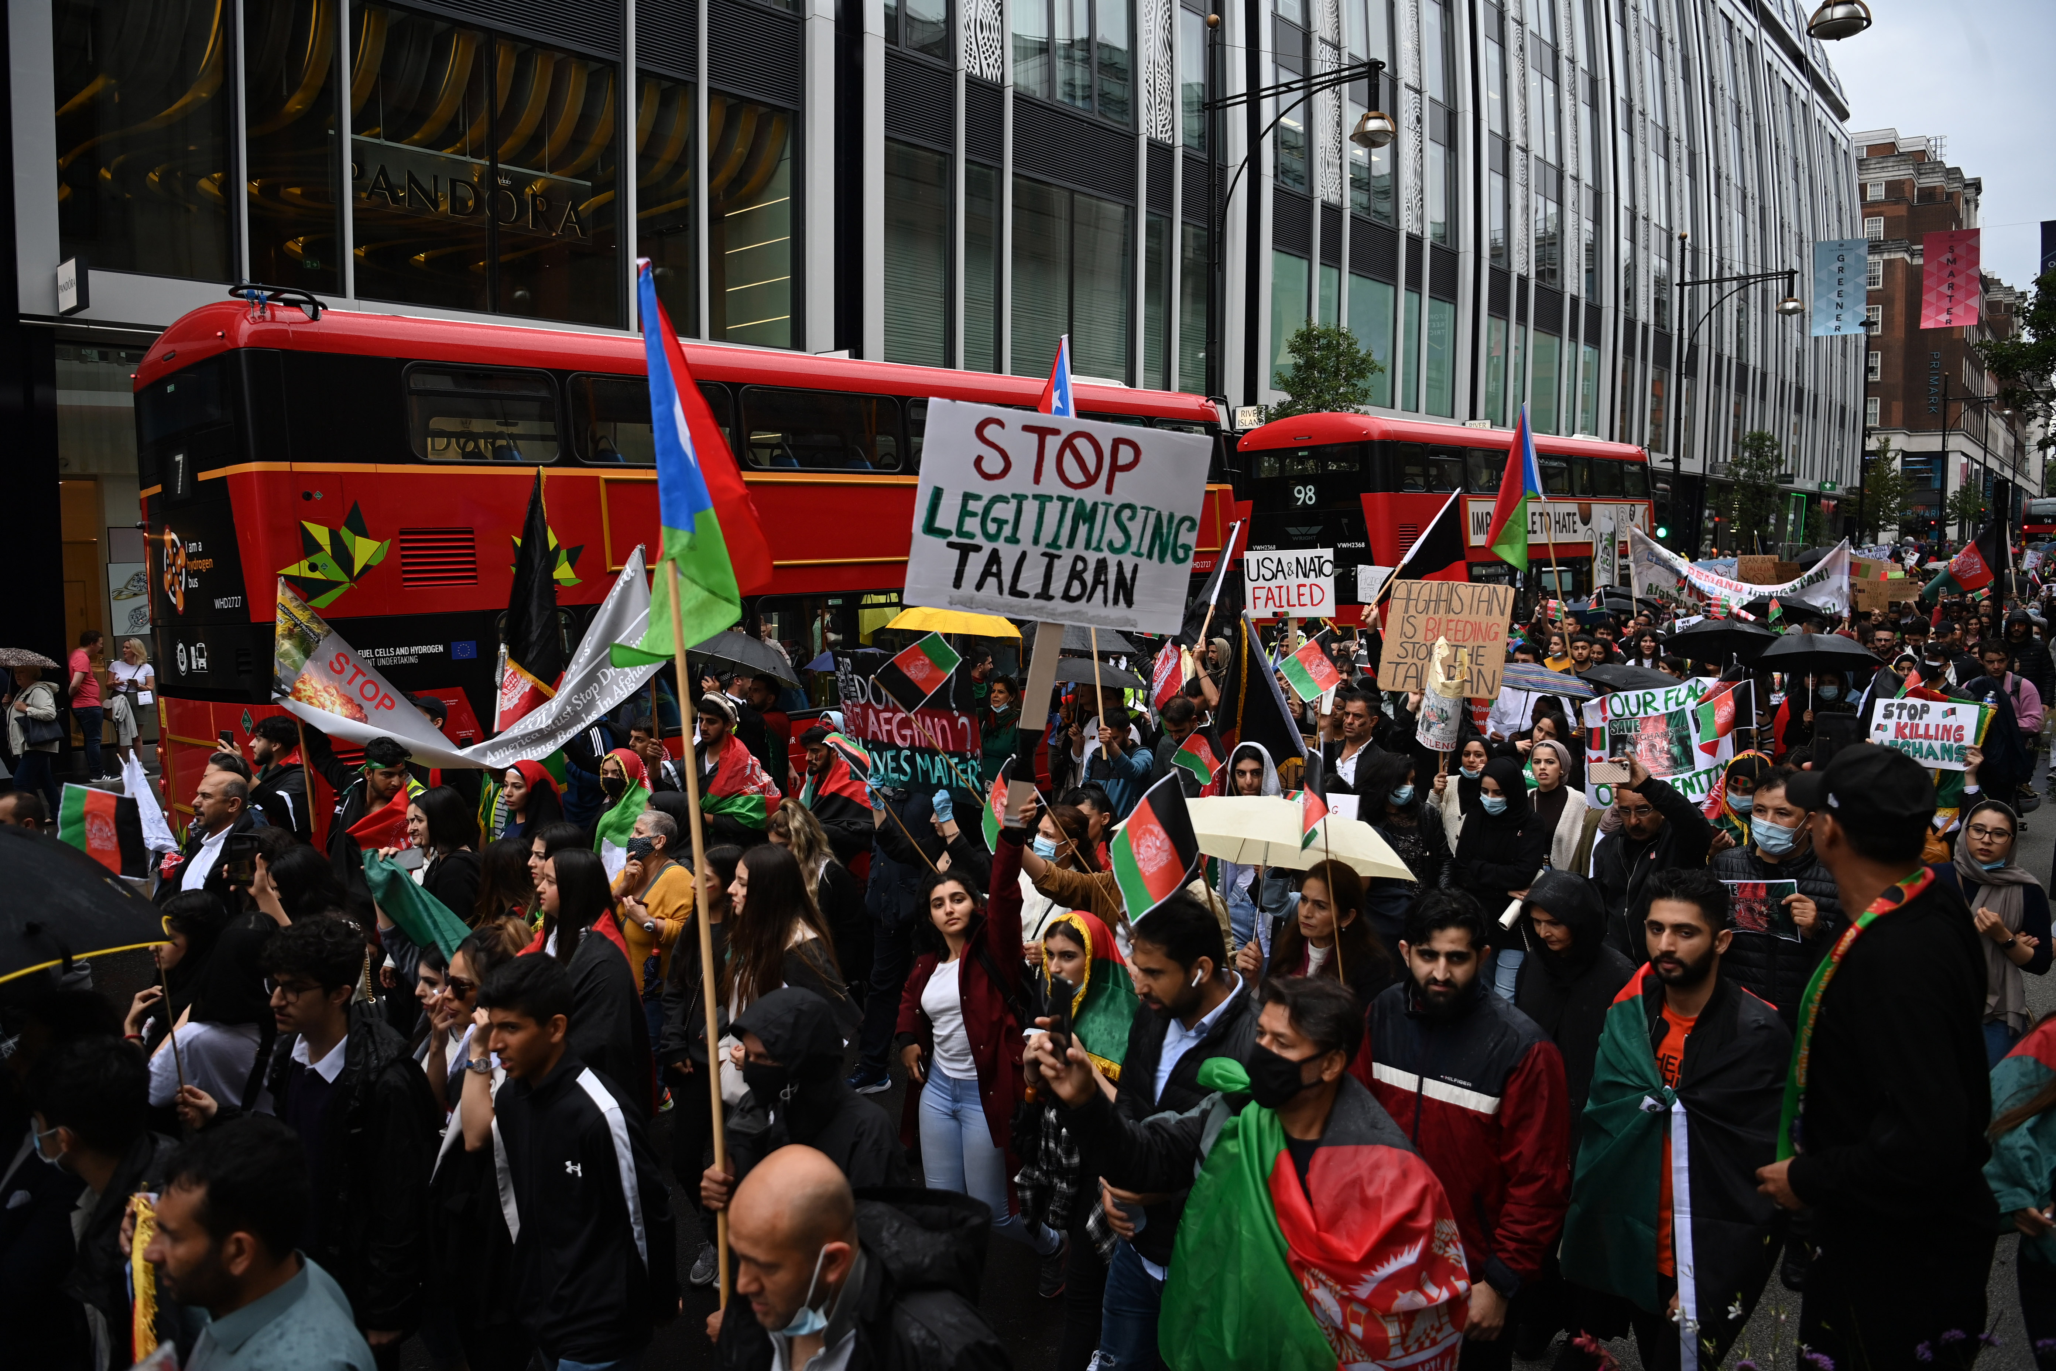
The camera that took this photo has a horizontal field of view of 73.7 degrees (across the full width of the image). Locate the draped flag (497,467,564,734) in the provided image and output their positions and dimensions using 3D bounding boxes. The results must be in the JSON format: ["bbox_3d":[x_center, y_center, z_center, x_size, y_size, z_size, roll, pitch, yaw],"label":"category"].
[{"bbox_3d":[-2.616,-0.414,7.200,0.330,1.400,0.220,-2,6,-23],"label":"draped flag"}]

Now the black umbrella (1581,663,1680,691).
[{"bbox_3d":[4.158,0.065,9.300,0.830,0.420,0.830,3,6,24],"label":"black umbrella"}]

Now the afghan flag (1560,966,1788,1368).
[{"bbox_3d":[1.510,1.133,3.200,0.500,0.930,0.360,3,6,37],"label":"afghan flag"}]

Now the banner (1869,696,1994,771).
[{"bbox_3d":[4.051,0.224,6.200,0.420,0.300,0.025,7,2,31],"label":"banner"}]

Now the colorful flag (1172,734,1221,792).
[{"bbox_3d":[0.754,0.322,6.100,0.260,0.230,0.080,-25,0,5],"label":"colorful flag"}]

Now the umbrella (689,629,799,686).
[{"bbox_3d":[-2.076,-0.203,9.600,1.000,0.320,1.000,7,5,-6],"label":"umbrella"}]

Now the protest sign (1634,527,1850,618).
[{"bbox_3d":[8.175,-1.297,15.800,2.300,1.000,0.200,5,7,43],"label":"protest sign"}]

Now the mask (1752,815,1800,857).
[{"bbox_3d":[2.155,0.433,3.950,0.085,0.115,0.145,-5,8,-42],"label":"mask"}]

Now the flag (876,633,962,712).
[{"bbox_3d":[-0.458,-0.047,5.700,0.310,0.220,0.060,-42,3,-4],"label":"flag"}]

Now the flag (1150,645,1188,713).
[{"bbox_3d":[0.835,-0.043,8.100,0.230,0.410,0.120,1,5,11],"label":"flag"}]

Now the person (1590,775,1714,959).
[{"bbox_3d":[2.299,0.722,5.050,0.520,0.800,0.400,3,4,38],"label":"person"}]

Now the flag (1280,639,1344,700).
[{"bbox_3d":[1.382,-0.079,6.700,0.310,0.225,0.060,-36,3,9],"label":"flag"}]

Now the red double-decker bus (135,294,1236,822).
[{"bbox_3d":[-2.119,-0.985,13.426,2.530,4.320,10.800,2,7,45],"label":"red double-decker bus"}]

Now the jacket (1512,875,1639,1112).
[{"bbox_3d":[1.521,0.918,3.800,0.450,0.800,0.330,3,4,38],"label":"jacket"}]

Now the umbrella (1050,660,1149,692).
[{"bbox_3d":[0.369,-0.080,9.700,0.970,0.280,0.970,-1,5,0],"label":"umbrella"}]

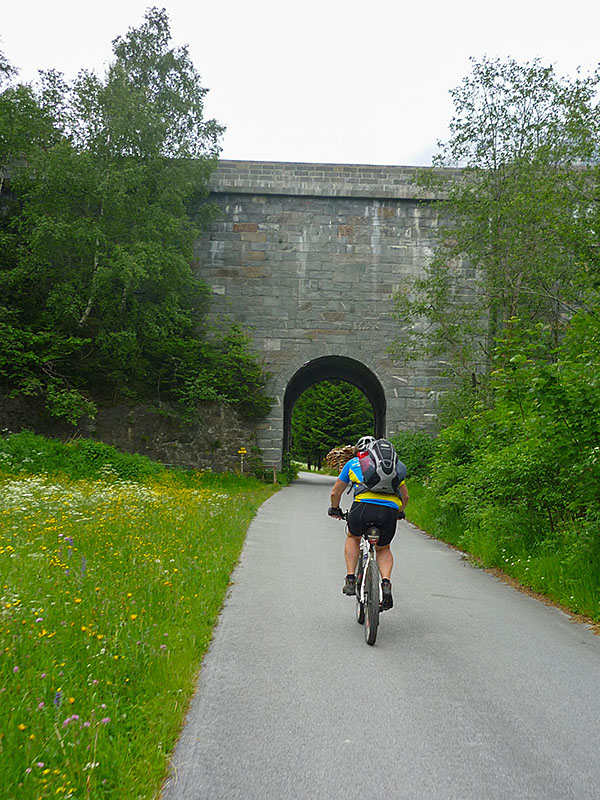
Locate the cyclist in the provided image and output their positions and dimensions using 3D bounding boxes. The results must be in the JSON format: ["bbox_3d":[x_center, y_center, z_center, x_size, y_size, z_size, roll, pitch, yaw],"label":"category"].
[{"bbox_3d":[0.570,1.010,6.850,0.670,1.420,0.850,0,-5,-2],"label":"cyclist"}]

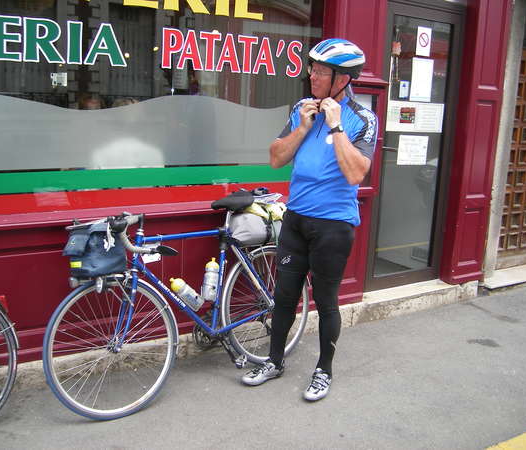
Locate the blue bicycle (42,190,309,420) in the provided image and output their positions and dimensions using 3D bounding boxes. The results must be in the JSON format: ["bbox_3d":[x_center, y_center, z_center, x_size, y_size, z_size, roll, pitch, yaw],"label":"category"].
[{"bbox_3d":[-0.344,0.367,3.165,1.660,1.000,0.460,-8,7,-41],"label":"blue bicycle"}]

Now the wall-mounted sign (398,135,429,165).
[{"bbox_3d":[1.096,-0.541,4.411,0.300,0.211,0.008,-5,14,-34],"label":"wall-mounted sign"}]

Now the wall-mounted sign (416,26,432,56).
[{"bbox_3d":[1.133,-1.285,4.262,0.142,0.192,0.008,-5,14,-34],"label":"wall-mounted sign"}]

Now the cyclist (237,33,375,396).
[{"bbox_3d":[0.240,-0.018,3.083,0.570,1.780,0.460,9,14,30],"label":"cyclist"}]

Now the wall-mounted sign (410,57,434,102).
[{"bbox_3d":[1.135,-1.031,4.325,0.212,0.297,0.008,-5,14,-34],"label":"wall-mounted sign"}]

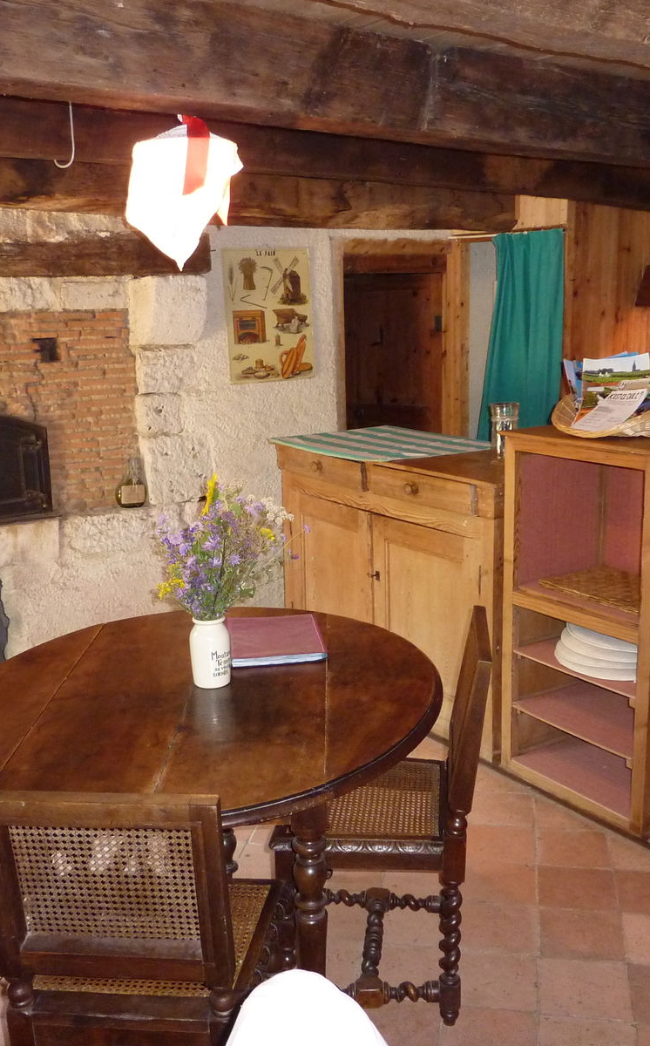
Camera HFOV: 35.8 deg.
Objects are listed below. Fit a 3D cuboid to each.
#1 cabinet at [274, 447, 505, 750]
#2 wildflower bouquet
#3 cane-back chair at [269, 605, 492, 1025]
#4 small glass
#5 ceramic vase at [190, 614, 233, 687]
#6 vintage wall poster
[{"bbox_3d":[0.430,0.257,4.186,0.580,1.115,1.530,-9,14,-30],"label":"cabinet"},{"bbox_3d":[-0.233,0.056,2.186,0.295,0.325,0.275,-2,12,0],"label":"wildflower bouquet"},{"bbox_3d":[0.141,0.645,2.337,0.485,0.860,0.420,-1,12,5],"label":"cane-back chair"},{"bbox_3d":[0.689,-0.354,3.867,0.108,0.200,0.108,-2,12,0],"label":"small glass"},{"bbox_3d":[-0.257,0.284,2.236,0.092,0.154,0.092,-2,12,0],"label":"ceramic vase"},{"bbox_3d":[-0.249,-0.937,4.560,0.435,0.588,0.015,-9,14,-28],"label":"vintage wall poster"}]

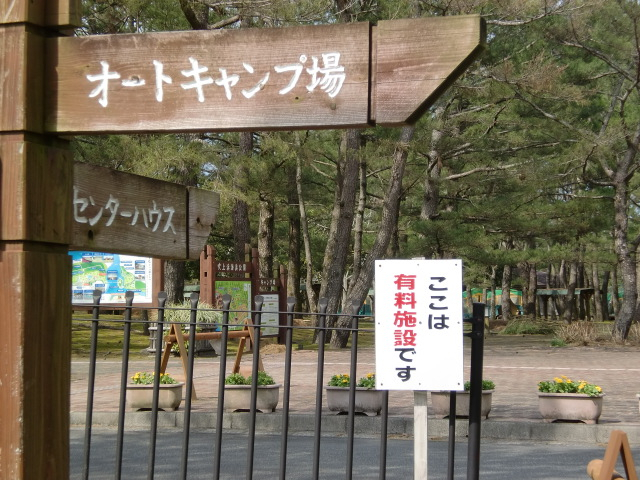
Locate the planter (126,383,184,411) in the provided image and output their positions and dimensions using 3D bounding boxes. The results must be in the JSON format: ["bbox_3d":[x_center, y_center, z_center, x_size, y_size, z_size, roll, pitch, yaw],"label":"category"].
[{"bbox_3d":[-1.728,1.649,15.753,0.634,0.281,0.287,-1,-2,18],"label":"planter"}]

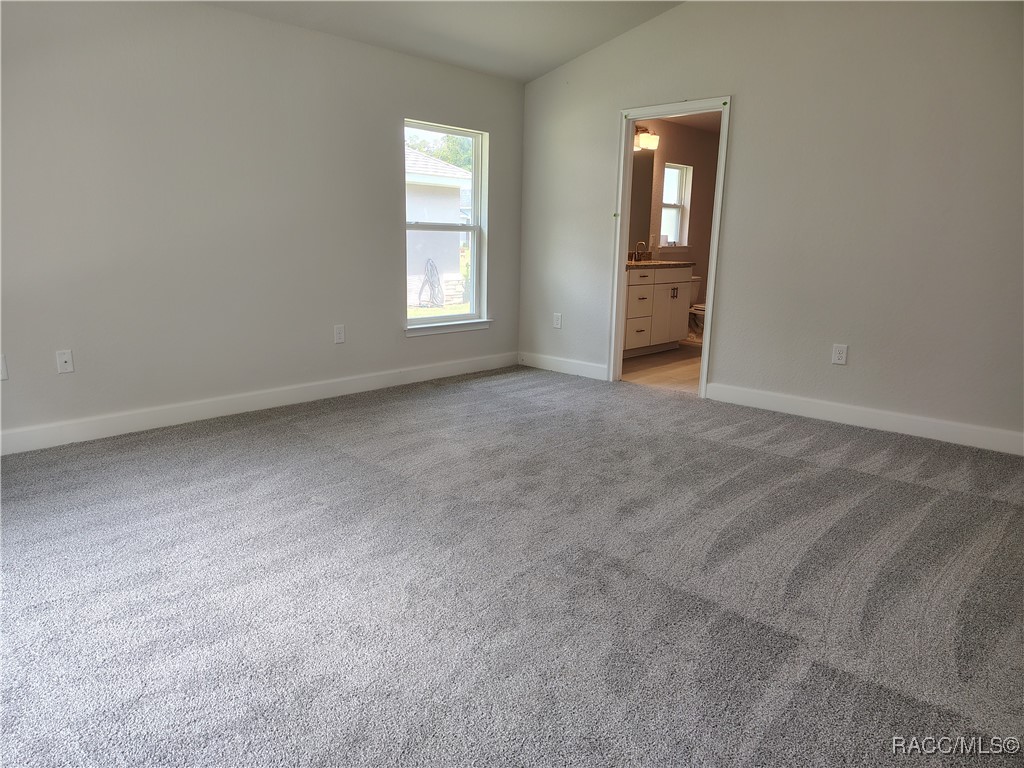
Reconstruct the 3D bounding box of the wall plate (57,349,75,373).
[{"bbox_3d":[-2.401,-0.117,3.821,0.008,0.119,0.071,12,16,41],"label":"wall plate"}]

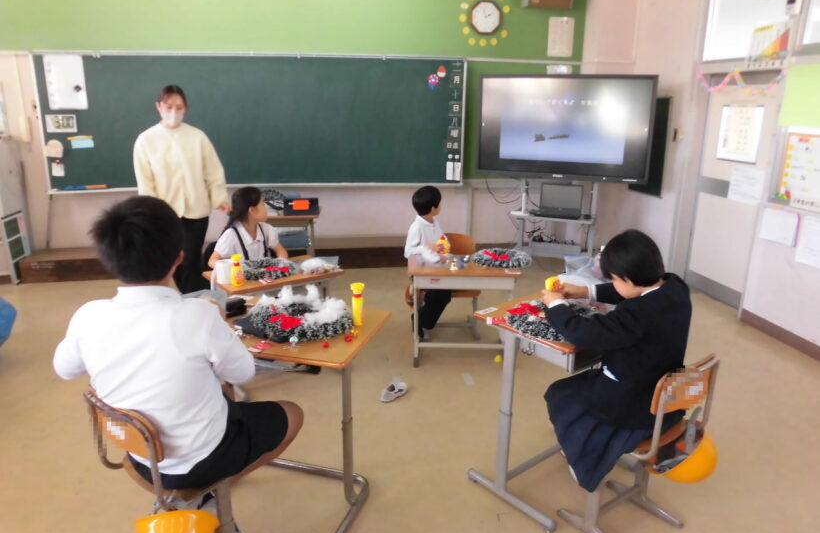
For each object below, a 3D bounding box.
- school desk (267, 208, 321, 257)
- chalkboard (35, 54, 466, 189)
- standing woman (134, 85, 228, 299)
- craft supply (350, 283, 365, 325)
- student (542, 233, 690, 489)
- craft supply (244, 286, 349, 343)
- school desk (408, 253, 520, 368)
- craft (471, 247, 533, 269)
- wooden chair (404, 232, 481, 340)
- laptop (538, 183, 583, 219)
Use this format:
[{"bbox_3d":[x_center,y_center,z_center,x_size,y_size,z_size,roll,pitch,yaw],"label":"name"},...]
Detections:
[{"bbox_3d":[-0.970,-0.119,4.609,0.630,0.660,0.440,-2,16,-8],"label":"school desk"},{"bbox_3d":[-1.355,-1.310,5.276,3.826,1.202,0.090,-2,16,-9],"label":"chalkboard"},{"bbox_3d":[-1.320,-0.229,3.356,0.550,1.600,0.340,-6,16,-22],"label":"standing woman"},{"bbox_3d":[-0.189,0.134,2.049,0.045,0.160,0.058,6,16,20],"label":"craft supply"},{"bbox_3d":[0.715,0.406,2.035,0.420,1.050,0.540,-12,20,-36],"label":"student"},{"bbox_3d":[-0.376,0.153,1.954,0.350,0.125,0.340,0,16,0],"label":"craft supply"},{"bbox_3d":[0.325,0.267,3.488,0.645,0.580,0.450,1,15,5],"label":"school desk"},{"bbox_3d":[0.550,-0.048,3.388,0.350,0.080,0.350,1,15,4],"label":"craft"},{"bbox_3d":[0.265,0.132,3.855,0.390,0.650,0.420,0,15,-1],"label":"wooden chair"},{"bbox_3d":[1.352,-0.571,5.060,0.365,0.235,0.290,5,16,17],"label":"laptop"}]

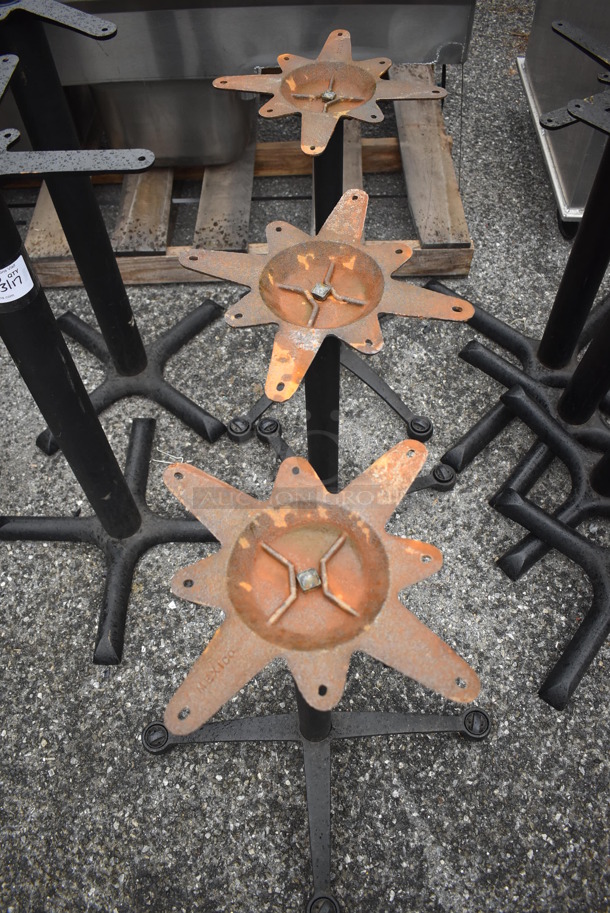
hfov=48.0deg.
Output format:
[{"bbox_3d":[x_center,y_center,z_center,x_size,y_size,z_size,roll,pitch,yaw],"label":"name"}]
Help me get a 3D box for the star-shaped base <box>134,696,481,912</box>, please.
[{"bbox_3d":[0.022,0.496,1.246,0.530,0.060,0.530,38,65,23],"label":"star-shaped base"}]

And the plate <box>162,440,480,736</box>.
[{"bbox_3d":[0.004,0.118,0.679,0.281,0.030,0.281,-6,57,-2],"label":"plate"}]

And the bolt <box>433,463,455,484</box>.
[{"bbox_3d":[0.312,0.048,1.548,0.048,0.025,0.048,-1,57,1],"label":"bolt"}]

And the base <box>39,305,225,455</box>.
[{"bbox_3d":[-0.431,-0.225,1.735,0.490,0.060,0.490,-5,57,-2],"label":"base"}]

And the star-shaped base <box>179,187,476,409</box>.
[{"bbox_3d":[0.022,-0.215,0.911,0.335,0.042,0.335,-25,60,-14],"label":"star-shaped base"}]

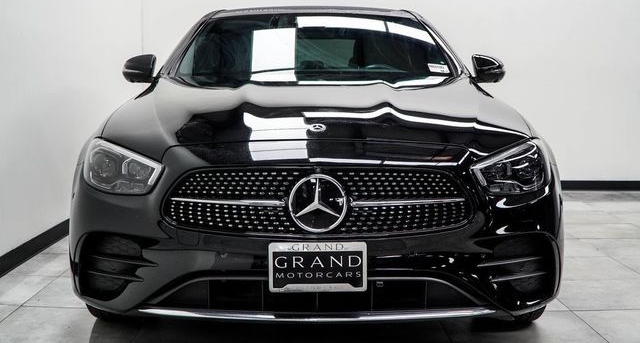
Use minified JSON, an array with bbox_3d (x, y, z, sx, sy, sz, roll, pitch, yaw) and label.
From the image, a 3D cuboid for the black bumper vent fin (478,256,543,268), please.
[{"bbox_3d":[0.661,0.316,2.401,0.270,0.030,0.070,-3,7,-22],"label":"black bumper vent fin"}]

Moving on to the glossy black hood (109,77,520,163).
[{"bbox_3d":[-0.018,-0.231,2.924,1.630,0.280,1.290,0,7,-1],"label":"glossy black hood"}]

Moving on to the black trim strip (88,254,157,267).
[{"bbox_3d":[-0.685,0.311,2.400,0.275,0.030,0.070,3,7,20],"label":"black trim strip"}]

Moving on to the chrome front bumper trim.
[{"bbox_3d":[-0.012,0.470,2.298,1.210,0.045,0.130,0,7,-1],"label":"chrome front bumper trim"}]

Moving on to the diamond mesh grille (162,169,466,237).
[{"bbox_3d":[-0.011,0.093,2.273,1.020,0.225,0.150,0,7,-1],"label":"diamond mesh grille"}]

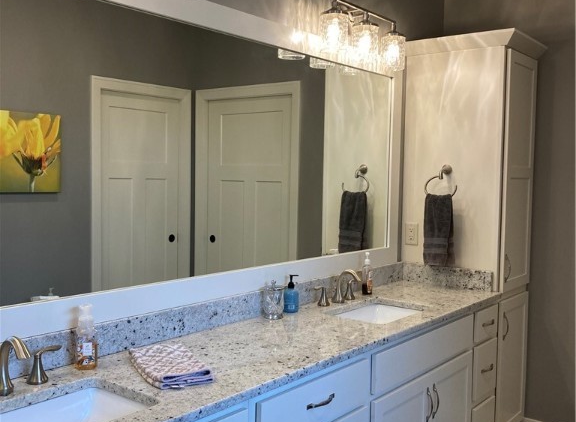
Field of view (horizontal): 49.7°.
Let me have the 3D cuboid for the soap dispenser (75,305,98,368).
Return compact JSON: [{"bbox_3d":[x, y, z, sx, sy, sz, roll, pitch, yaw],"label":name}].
[{"bbox_3d":[-0.582,0.360,1.799,0.060,0.180,0.060,-1,4,-32],"label":"soap dispenser"}]

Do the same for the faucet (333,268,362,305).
[{"bbox_3d":[0.263,0.337,2.778,0.144,0.148,0.058,3,4,38],"label":"faucet"}]

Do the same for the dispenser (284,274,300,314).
[{"bbox_3d":[0.017,0.342,2.576,0.058,0.152,0.061,2,3,22],"label":"dispenser"}]

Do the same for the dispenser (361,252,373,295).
[{"bbox_3d":[0.386,0.300,3.004,0.049,0.203,0.049,-2,4,-42],"label":"dispenser"}]

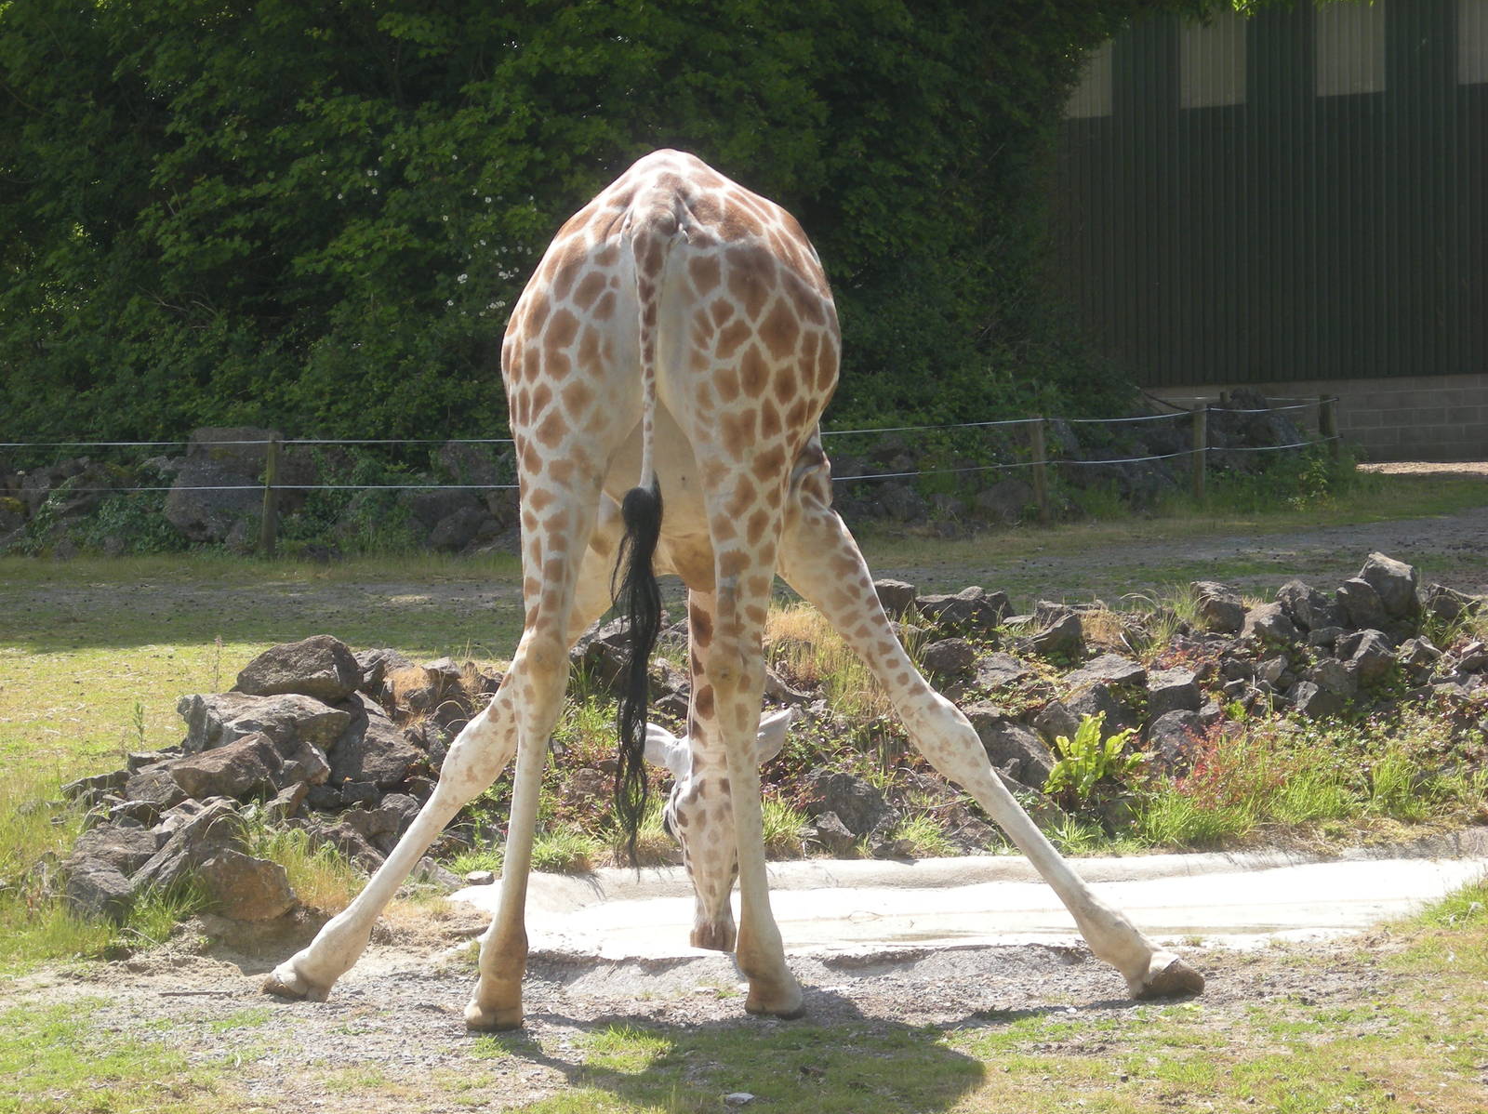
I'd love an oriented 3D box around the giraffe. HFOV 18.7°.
[{"bbox_3d":[-0.040,0.070,13.100,2.650,2.420,2.500,0,-1,6],"label":"giraffe"}]

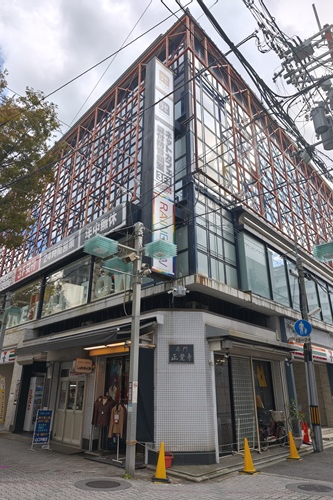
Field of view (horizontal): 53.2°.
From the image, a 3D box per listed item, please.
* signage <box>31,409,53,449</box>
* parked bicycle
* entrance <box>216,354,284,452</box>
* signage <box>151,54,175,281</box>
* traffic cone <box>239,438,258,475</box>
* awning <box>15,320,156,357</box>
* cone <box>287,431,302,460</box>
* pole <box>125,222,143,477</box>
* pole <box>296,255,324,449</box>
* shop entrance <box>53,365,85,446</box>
[{"bbox_3d":[-3.750,5.512,10.234,0.515,1.119,0.446,17,-28,-34],"label":"signage"},{"bbox_3d":[3.238,5.497,10.257,0.535,1.030,1.643,-20,-30,38],"label":"parked bicycle"},{"bbox_3d":[2.696,4.685,10.226,0.317,2.495,3.911,-20,-30,38],"label":"entrance"},{"bbox_3d":[-0.206,-2.856,10.292,0.822,7.623,0.455,21,-30,-39],"label":"signage"},{"bbox_3d":[1.831,4.616,7.499,0.376,0.683,0.376,21,-31,-40],"label":"traffic cone"},{"bbox_3d":[-3.435,3.200,11.711,0.742,0.495,8.613,21,-31,-40],"label":"awning"},{"bbox_3d":[3.411,5.267,9.009,0.376,0.673,0.376,21,-31,-40],"label":"cone"},{"bbox_3d":[-0.751,1.991,8.180,0.173,6.013,0.173,21,-31,-40],"label":"pole"},{"bbox_3d":[4.753,3.148,11.116,0.267,6.250,0.267,-16,-31,40],"label":"pole"},{"bbox_3d":[-3.365,5.295,11.426,0.198,2.376,1.901,21,-31,-40],"label":"shop entrance"}]

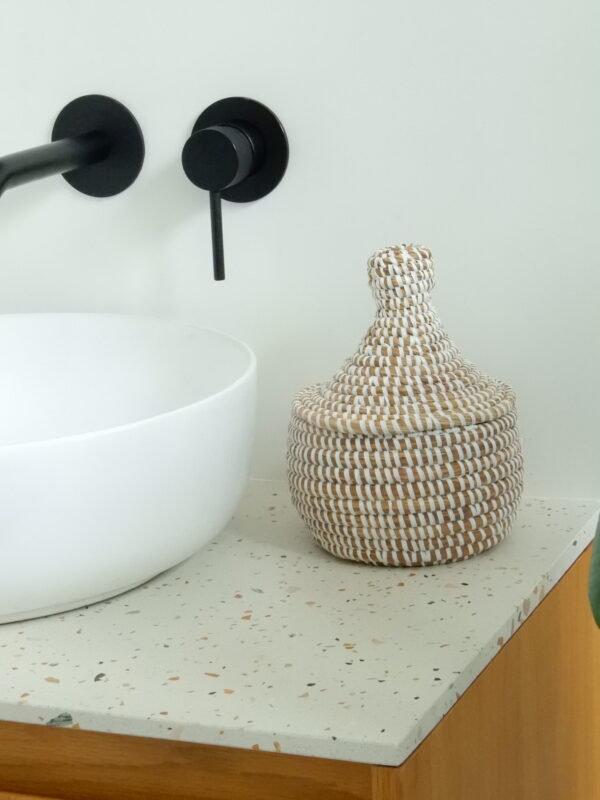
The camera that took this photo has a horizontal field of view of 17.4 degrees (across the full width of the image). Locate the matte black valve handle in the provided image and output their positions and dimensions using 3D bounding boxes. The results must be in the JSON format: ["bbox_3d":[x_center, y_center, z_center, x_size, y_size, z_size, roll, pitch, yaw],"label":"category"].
[{"bbox_3d":[-0.053,-0.156,1.451,0.079,0.131,0.056,3,14,22],"label":"matte black valve handle"}]

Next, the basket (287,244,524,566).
[{"bbox_3d":[0.070,0.001,1.319,0.160,0.204,0.160,-3,13,1],"label":"basket"}]

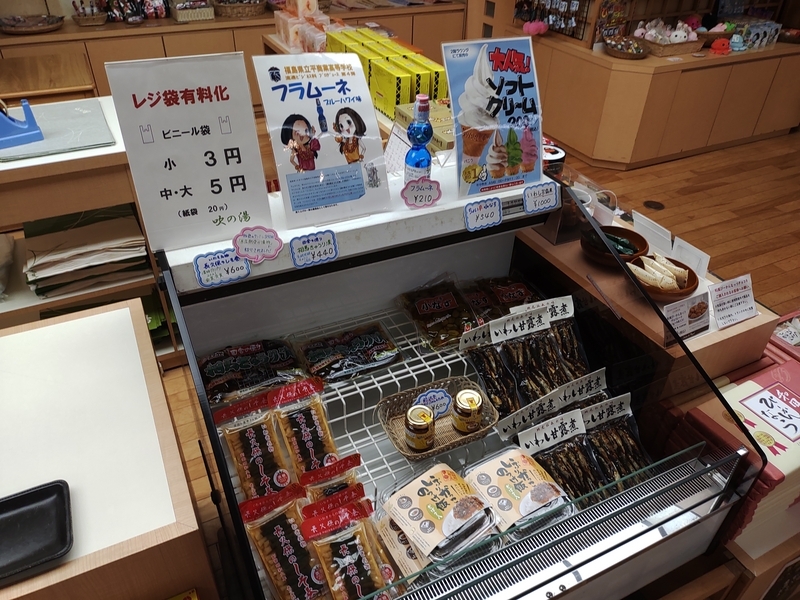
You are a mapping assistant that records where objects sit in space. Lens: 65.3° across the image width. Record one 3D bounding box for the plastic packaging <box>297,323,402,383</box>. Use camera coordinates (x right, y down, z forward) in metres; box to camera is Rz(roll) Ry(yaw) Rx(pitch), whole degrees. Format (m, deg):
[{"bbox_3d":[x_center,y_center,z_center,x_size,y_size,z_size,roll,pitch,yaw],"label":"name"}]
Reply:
[{"bbox_3d":[-0.102,0.110,1.346,0.187,0.027,0.138,-15,39,-22],"label":"plastic packaging"}]

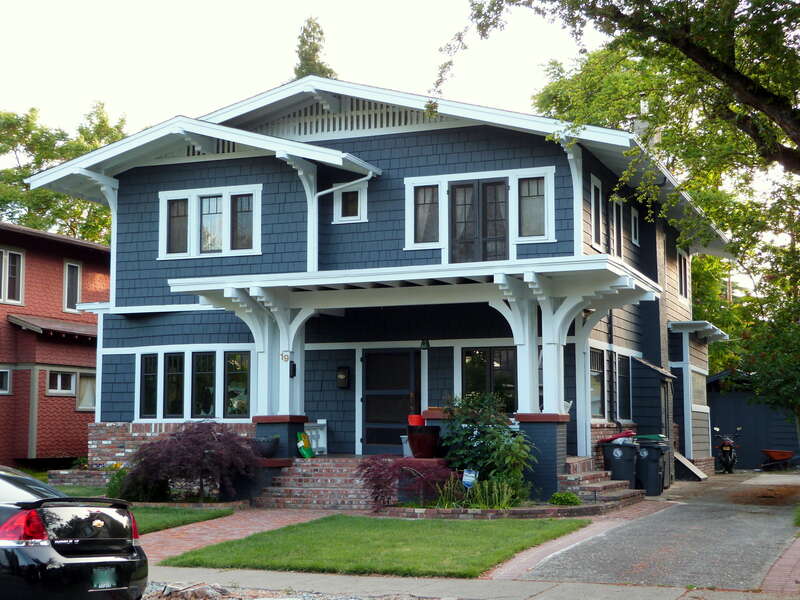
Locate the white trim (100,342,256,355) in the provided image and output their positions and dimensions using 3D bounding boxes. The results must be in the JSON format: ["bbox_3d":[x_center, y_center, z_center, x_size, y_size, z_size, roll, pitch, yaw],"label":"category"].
[{"bbox_3d":[-4.461,0.967,24.340,3.620,0.135,0.060,-2,-6,21],"label":"white trim"}]

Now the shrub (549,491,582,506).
[{"bbox_3d":[2.682,3.217,19.850,0.500,0.250,0.420,-2,-6,21],"label":"shrub"}]

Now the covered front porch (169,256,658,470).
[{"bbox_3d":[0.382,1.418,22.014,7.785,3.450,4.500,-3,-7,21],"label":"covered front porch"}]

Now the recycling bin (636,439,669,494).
[{"bbox_3d":[4.635,3.044,22.425,0.500,1.040,0.600,-2,-6,21],"label":"recycling bin"}]

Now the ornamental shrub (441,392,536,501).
[{"bbox_3d":[1.413,2.363,19.723,1.420,1.700,1.300,-3,-7,21],"label":"ornamental shrub"}]

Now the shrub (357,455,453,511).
[{"bbox_3d":[0.074,3.010,20.200,1.420,0.880,1.100,-2,-6,21],"label":"shrub"}]

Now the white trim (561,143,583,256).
[{"bbox_3d":[3.121,-1.791,21.972,0.170,1.930,0.770,-2,-6,21],"label":"white trim"}]

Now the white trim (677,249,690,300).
[{"bbox_3d":[7.868,-0.693,33.842,0.140,1.068,2.144,-3,-7,21],"label":"white trim"}]

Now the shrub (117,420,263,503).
[{"bbox_3d":[-3.797,2.877,21.838,2.300,1.380,1.800,-3,-7,21],"label":"shrub"}]

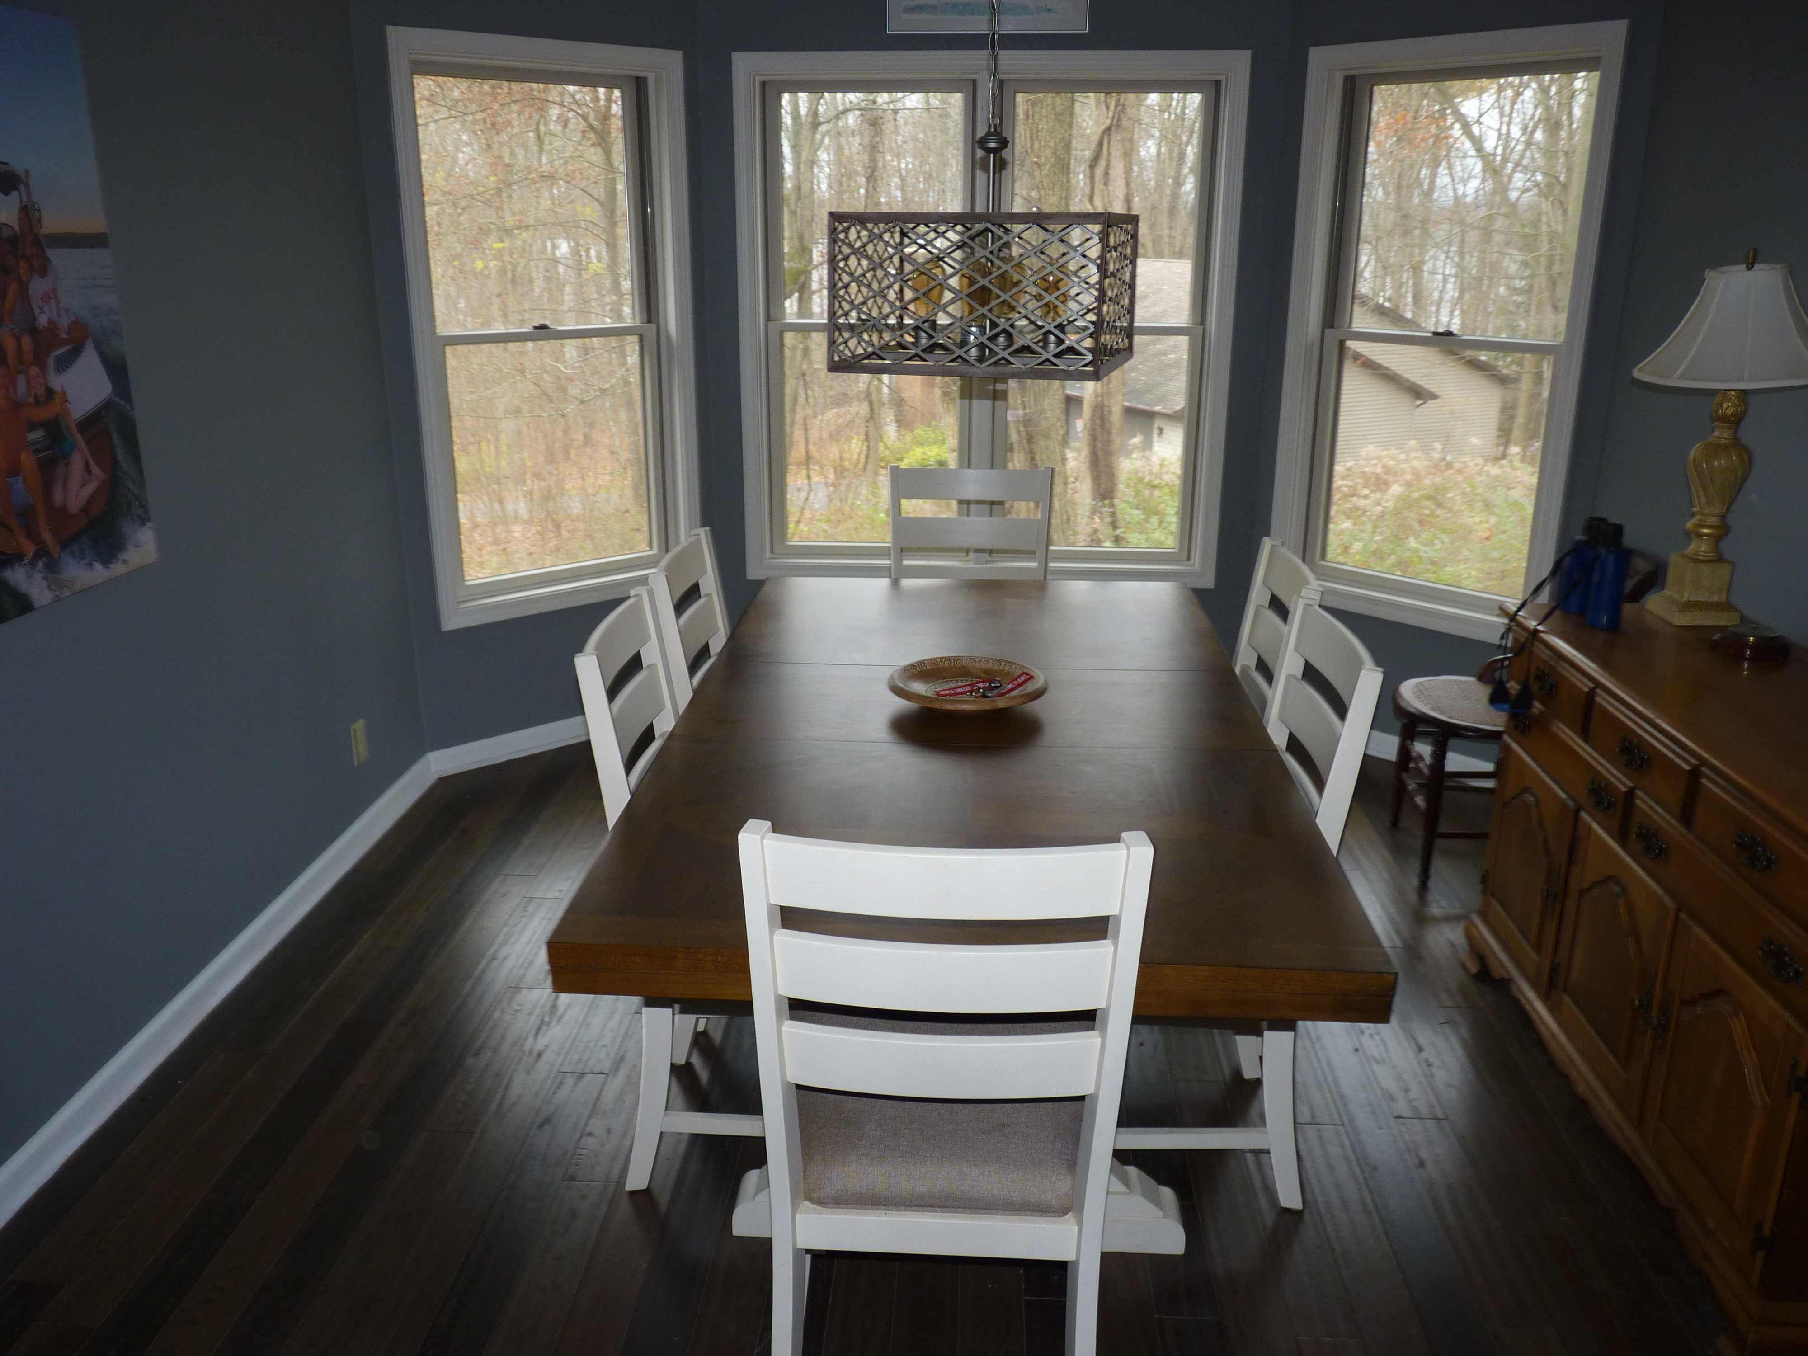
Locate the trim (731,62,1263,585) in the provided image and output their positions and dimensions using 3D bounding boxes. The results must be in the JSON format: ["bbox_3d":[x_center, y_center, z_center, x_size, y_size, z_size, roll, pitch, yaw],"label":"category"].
[{"bbox_3d":[0.261,-1.128,4.595,1.581,1.665,0.100,1,18,3],"label":"trim"}]

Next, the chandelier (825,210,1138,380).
[{"bbox_3d":[0.144,-0.651,2.371,0.440,0.245,0.388,5,19,15],"label":"chandelier"}]

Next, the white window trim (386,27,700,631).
[{"bbox_3d":[-1.053,-1.035,4.302,0.917,1.665,0.090,-15,23,-38],"label":"white window trim"}]

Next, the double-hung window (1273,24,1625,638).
[{"bbox_3d":[1.553,-0.984,4.171,0.090,1.665,0.930,-15,23,-38],"label":"double-hung window"}]

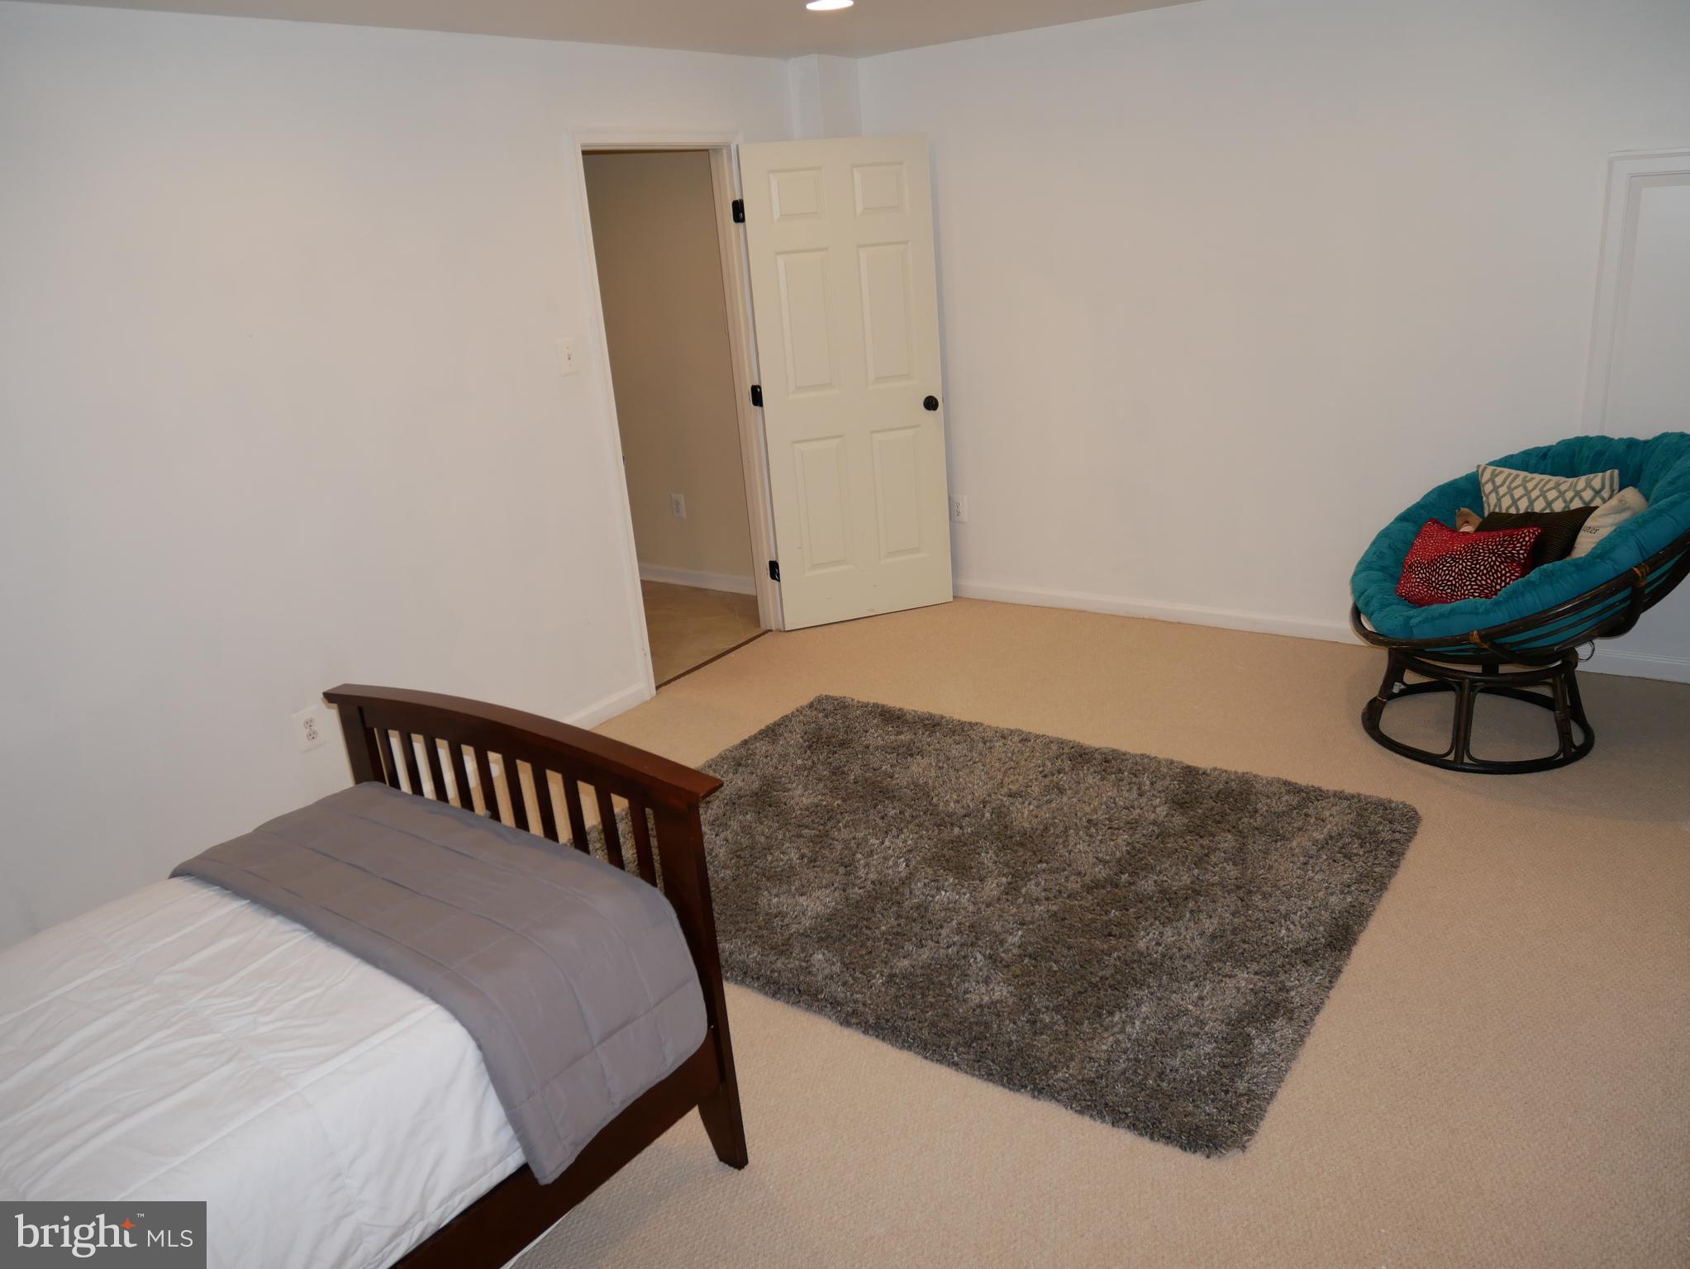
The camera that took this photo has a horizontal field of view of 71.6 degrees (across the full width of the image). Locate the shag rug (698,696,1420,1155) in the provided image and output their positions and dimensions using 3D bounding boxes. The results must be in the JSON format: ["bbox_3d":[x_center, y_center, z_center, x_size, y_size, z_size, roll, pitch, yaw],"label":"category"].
[{"bbox_3d":[0.321,0.610,3.323,2.106,0.042,1.549,9,23,34],"label":"shag rug"}]

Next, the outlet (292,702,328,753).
[{"bbox_3d":[-1.615,0.286,3.546,0.010,0.120,0.080,10,24,36],"label":"outlet"}]

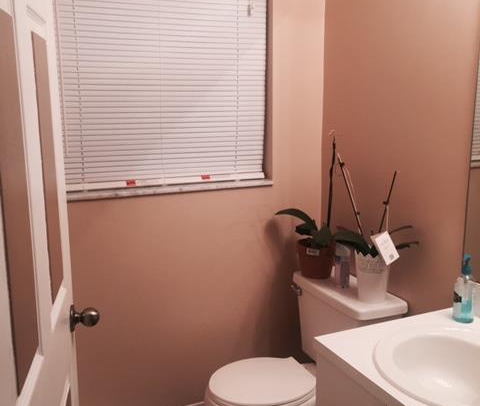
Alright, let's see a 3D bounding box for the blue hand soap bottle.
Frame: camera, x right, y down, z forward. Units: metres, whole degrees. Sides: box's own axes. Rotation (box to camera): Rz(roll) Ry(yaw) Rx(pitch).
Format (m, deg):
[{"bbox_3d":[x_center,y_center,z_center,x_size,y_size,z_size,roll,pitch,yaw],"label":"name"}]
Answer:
[{"bbox_3d":[0.693,0.258,1.644,0.064,0.208,0.064,-9,14,-39],"label":"blue hand soap bottle"}]

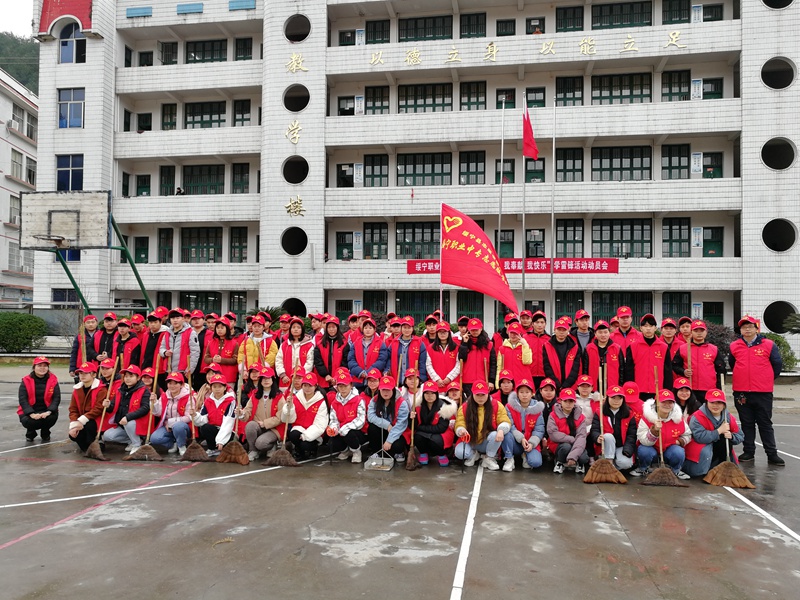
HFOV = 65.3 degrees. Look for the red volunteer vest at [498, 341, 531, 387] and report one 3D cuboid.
[{"bbox_3d":[1.480,0.863,8.100,0.450,0.600,0.280,0,-3,10],"label":"red volunteer vest"}]

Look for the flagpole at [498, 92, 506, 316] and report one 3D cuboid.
[{"bbox_3d":[3.846,-2.865,24.000,0.090,9.800,0.090,2,-1,10],"label":"flagpole"}]

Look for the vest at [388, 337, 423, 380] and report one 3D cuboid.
[{"bbox_3d":[0.076,0.853,8.650,0.460,0.680,0.300,1,-2,0],"label":"vest"}]

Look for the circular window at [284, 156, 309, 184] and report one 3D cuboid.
[{"bbox_3d":[-5.091,-6.326,30.602,1.300,1.300,0.250,0,-3,10],"label":"circular window"}]

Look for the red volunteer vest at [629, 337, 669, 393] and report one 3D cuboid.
[{"bbox_3d":[3.086,0.801,7.750,0.490,0.690,0.300,0,-2,14],"label":"red volunteer vest"}]

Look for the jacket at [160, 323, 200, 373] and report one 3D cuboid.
[{"bbox_3d":[-3.043,0.658,8.650,0.550,0.700,0.340,0,-2,12],"label":"jacket"}]

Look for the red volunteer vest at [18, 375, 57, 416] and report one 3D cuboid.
[{"bbox_3d":[-4.808,1.264,8.300,0.530,0.600,0.380,1,-1,-25],"label":"red volunteer vest"}]

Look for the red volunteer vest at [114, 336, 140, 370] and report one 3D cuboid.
[{"bbox_3d":[-4.112,0.791,9.400,0.430,0.560,0.280,1,-3,-12],"label":"red volunteer vest"}]

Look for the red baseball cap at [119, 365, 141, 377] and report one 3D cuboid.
[{"bbox_3d":[-3.237,0.845,7.500,0.190,0.140,0.260,0,-1,7],"label":"red baseball cap"}]

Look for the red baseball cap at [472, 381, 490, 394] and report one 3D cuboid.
[{"bbox_3d":[0.896,0.968,6.900,0.185,0.150,0.250,0,-3,6],"label":"red baseball cap"}]

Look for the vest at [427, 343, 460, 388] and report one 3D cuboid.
[{"bbox_3d":[0.579,0.902,8.400,0.450,0.680,0.290,1,-1,0],"label":"vest"}]

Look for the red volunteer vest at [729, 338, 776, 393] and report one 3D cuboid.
[{"bbox_3d":[4.237,0.781,7.500,0.530,0.670,0.320,-1,-3,29],"label":"red volunteer vest"}]

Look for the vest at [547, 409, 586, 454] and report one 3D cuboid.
[{"bbox_3d":[1.854,1.453,6.950,0.440,0.540,0.380,1,-2,-2],"label":"vest"}]

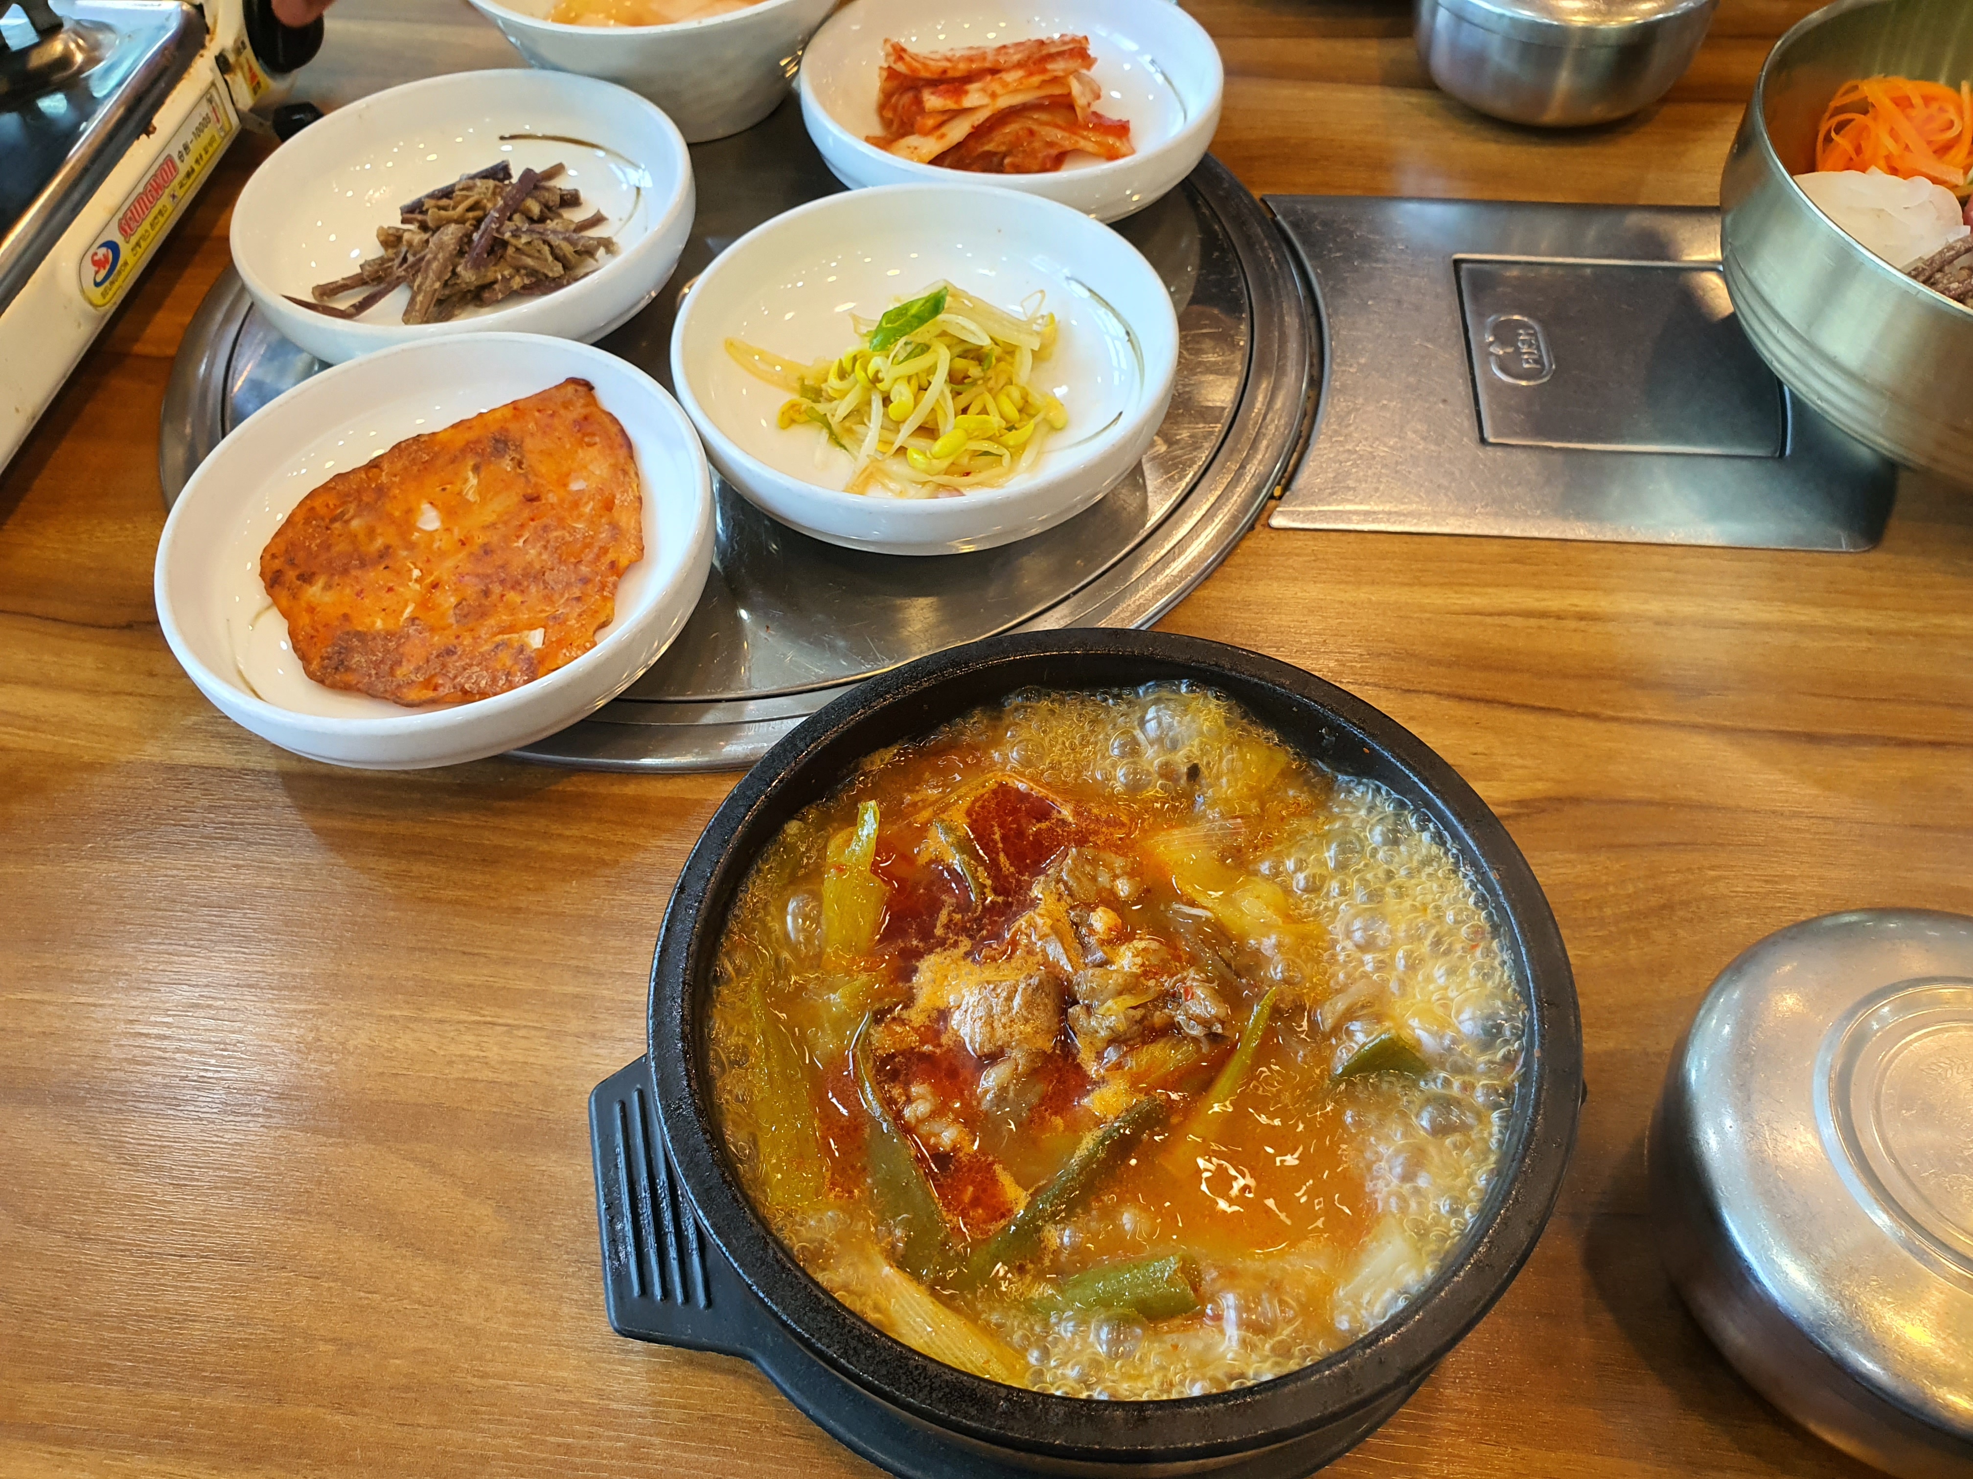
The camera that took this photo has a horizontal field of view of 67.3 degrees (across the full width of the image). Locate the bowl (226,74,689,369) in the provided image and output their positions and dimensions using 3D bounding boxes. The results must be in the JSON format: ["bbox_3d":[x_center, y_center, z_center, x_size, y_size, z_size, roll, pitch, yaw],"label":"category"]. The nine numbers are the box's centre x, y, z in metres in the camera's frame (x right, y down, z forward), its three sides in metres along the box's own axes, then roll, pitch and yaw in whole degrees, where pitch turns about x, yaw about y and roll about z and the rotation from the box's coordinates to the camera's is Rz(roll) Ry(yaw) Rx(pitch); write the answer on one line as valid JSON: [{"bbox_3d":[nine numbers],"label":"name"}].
[{"bbox_3d":[-0.163,-0.163,0.482,0.142,0.037,0.142,-1,54,0],"label":"bowl"}]

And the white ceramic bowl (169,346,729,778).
[{"bbox_3d":[-0.143,-0.048,0.399,0.143,0.037,0.143,0,54,1],"label":"white ceramic bowl"}]

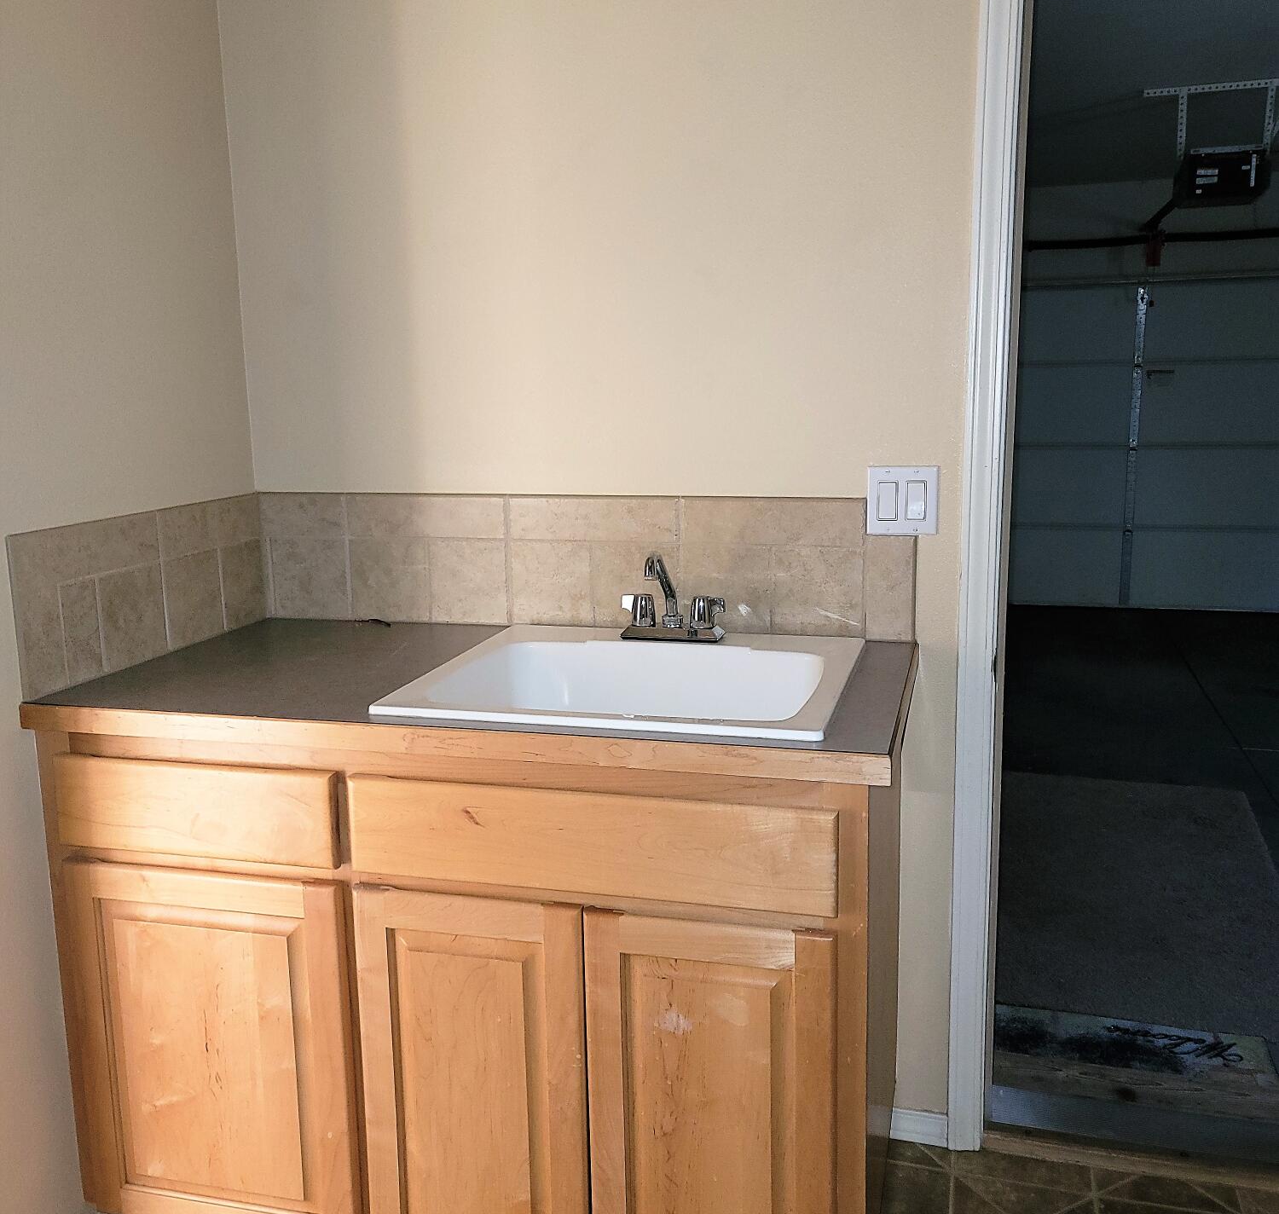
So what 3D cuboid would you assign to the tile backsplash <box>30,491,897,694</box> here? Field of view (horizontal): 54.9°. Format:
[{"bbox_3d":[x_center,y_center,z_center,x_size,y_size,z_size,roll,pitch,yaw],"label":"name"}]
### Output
[{"bbox_3d":[-0.219,-0.022,1.916,1.239,0.246,0.644,2,11,15],"label":"tile backsplash"}]

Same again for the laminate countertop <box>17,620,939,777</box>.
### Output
[{"bbox_3d":[-0.215,0.120,1.942,1.242,0.044,0.644,2,11,15],"label":"laminate countertop"}]

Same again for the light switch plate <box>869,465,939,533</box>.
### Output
[{"bbox_3d":[0.436,-0.176,2.041,0.115,0.114,0.010,2,11,15],"label":"light switch plate"}]

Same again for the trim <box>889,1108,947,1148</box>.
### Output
[{"bbox_3d":[0.507,0.941,2.232,0.101,0.064,0.013,2,11,15],"label":"trim"}]

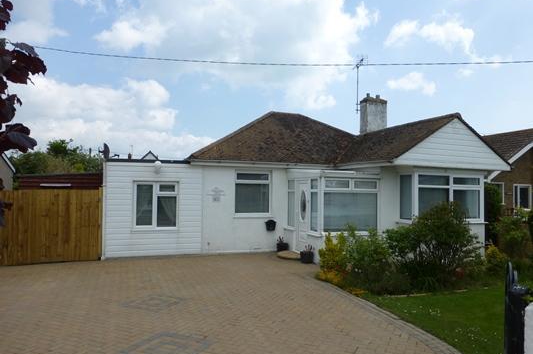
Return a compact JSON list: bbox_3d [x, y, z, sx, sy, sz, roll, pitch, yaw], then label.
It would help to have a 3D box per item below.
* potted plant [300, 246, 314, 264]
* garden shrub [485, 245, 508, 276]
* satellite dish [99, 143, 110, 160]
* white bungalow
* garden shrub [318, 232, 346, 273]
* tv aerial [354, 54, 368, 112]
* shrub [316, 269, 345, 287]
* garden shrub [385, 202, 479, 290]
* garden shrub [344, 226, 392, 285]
[{"bbox_3d":[1.098,2.071,9.900,0.356,0.471,0.360,2,-2,-20],"label":"potted plant"},{"bbox_3d":[5.538,1.981,8.900,0.549,0.662,0.550,2,-2,-20],"label":"garden shrub"},{"bbox_3d":[-4.646,-0.731,10.600,0.340,0.460,0.480,2,-2,-21],"label":"satellite dish"},{"bbox_3d":[0.138,-0.458,13.165,10.530,5.707,9.950,2,-2,-20],"label":"white bungalow"},{"bbox_3d":[1.509,1.731,8.450,0.608,0.969,0.600,1,-1,0],"label":"garden shrub"},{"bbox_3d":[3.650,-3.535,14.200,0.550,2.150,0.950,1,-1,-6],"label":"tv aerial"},{"bbox_3d":[1.316,2.029,7.600,0.547,0.290,0.600,2,-2,-20],"label":"shrub"},{"bbox_3d":[3.638,1.385,8.150,1.969,1.689,1.600,2,-2,-20],"label":"garden shrub"},{"bbox_3d":[2.172,1.619,7.950,1.022,1.151,0.950,2,-2,-20],"label":"garden shrub"}]

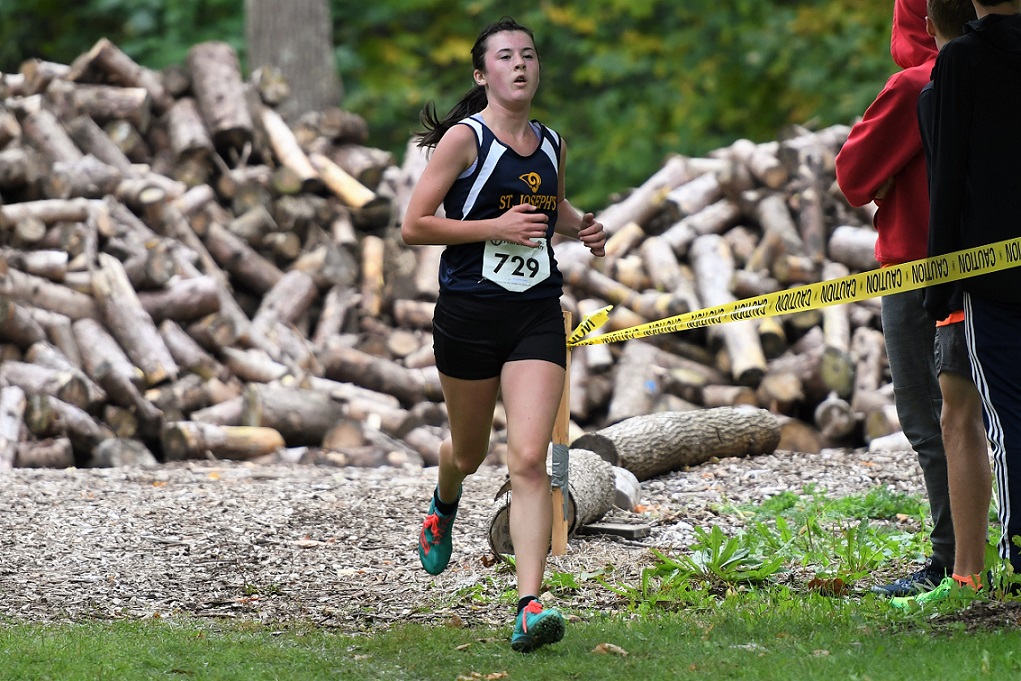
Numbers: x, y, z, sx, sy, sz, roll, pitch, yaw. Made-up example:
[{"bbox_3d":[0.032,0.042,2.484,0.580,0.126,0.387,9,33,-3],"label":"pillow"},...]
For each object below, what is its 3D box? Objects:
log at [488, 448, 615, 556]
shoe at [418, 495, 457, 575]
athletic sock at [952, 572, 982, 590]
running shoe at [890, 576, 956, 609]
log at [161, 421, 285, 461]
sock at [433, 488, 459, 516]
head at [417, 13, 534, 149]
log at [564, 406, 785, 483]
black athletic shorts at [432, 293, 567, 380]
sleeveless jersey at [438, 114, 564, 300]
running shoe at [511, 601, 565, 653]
[{"bbox_3d":[0.128,0.487,25.400,0.255,0.255,1.350,0,2,6],"label":"log"},{"bbox_3d":[-0.182,0.484,21.550,0.090,0.250,0.100,15,-1,18],"label":"shoe"},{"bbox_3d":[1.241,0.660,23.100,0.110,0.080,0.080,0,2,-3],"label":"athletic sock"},{"bbox_3d":[1.151,0.687,23.100,0.275,0.110,0.100,0,2,-3],"label":"running shoe"},{"bbox_3d":[-1.042,0.362,30.800,0.135,0.135,0.520,2,3,44],"label":"log"},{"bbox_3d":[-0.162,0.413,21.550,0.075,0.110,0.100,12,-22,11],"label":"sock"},{"bbox_3d":[-0.080,-0.643,21.220,0.240,0.320,0.280,-1,2,-20],"label":"head"},{"bbox_3d":[0.580,0.347,28.700,0.200,0.200,1.700,1,2,19],"label":"log"},{"bbox_3d":[-0.027,-0.015,21.200,0.335,0.235,0.250,-1,2,-15],"label":"black athletic shorts"},{"bbox_3d":[-0.022,-0.331,21.200,0.340,0.465,0.240,-1,6,-28],"label":"sleeveless jersey"},{"bbox_3d":[0.064,0.704,20.950,0.090,0.100,0.250,0,-17,-28],"label":"running shoe"}]

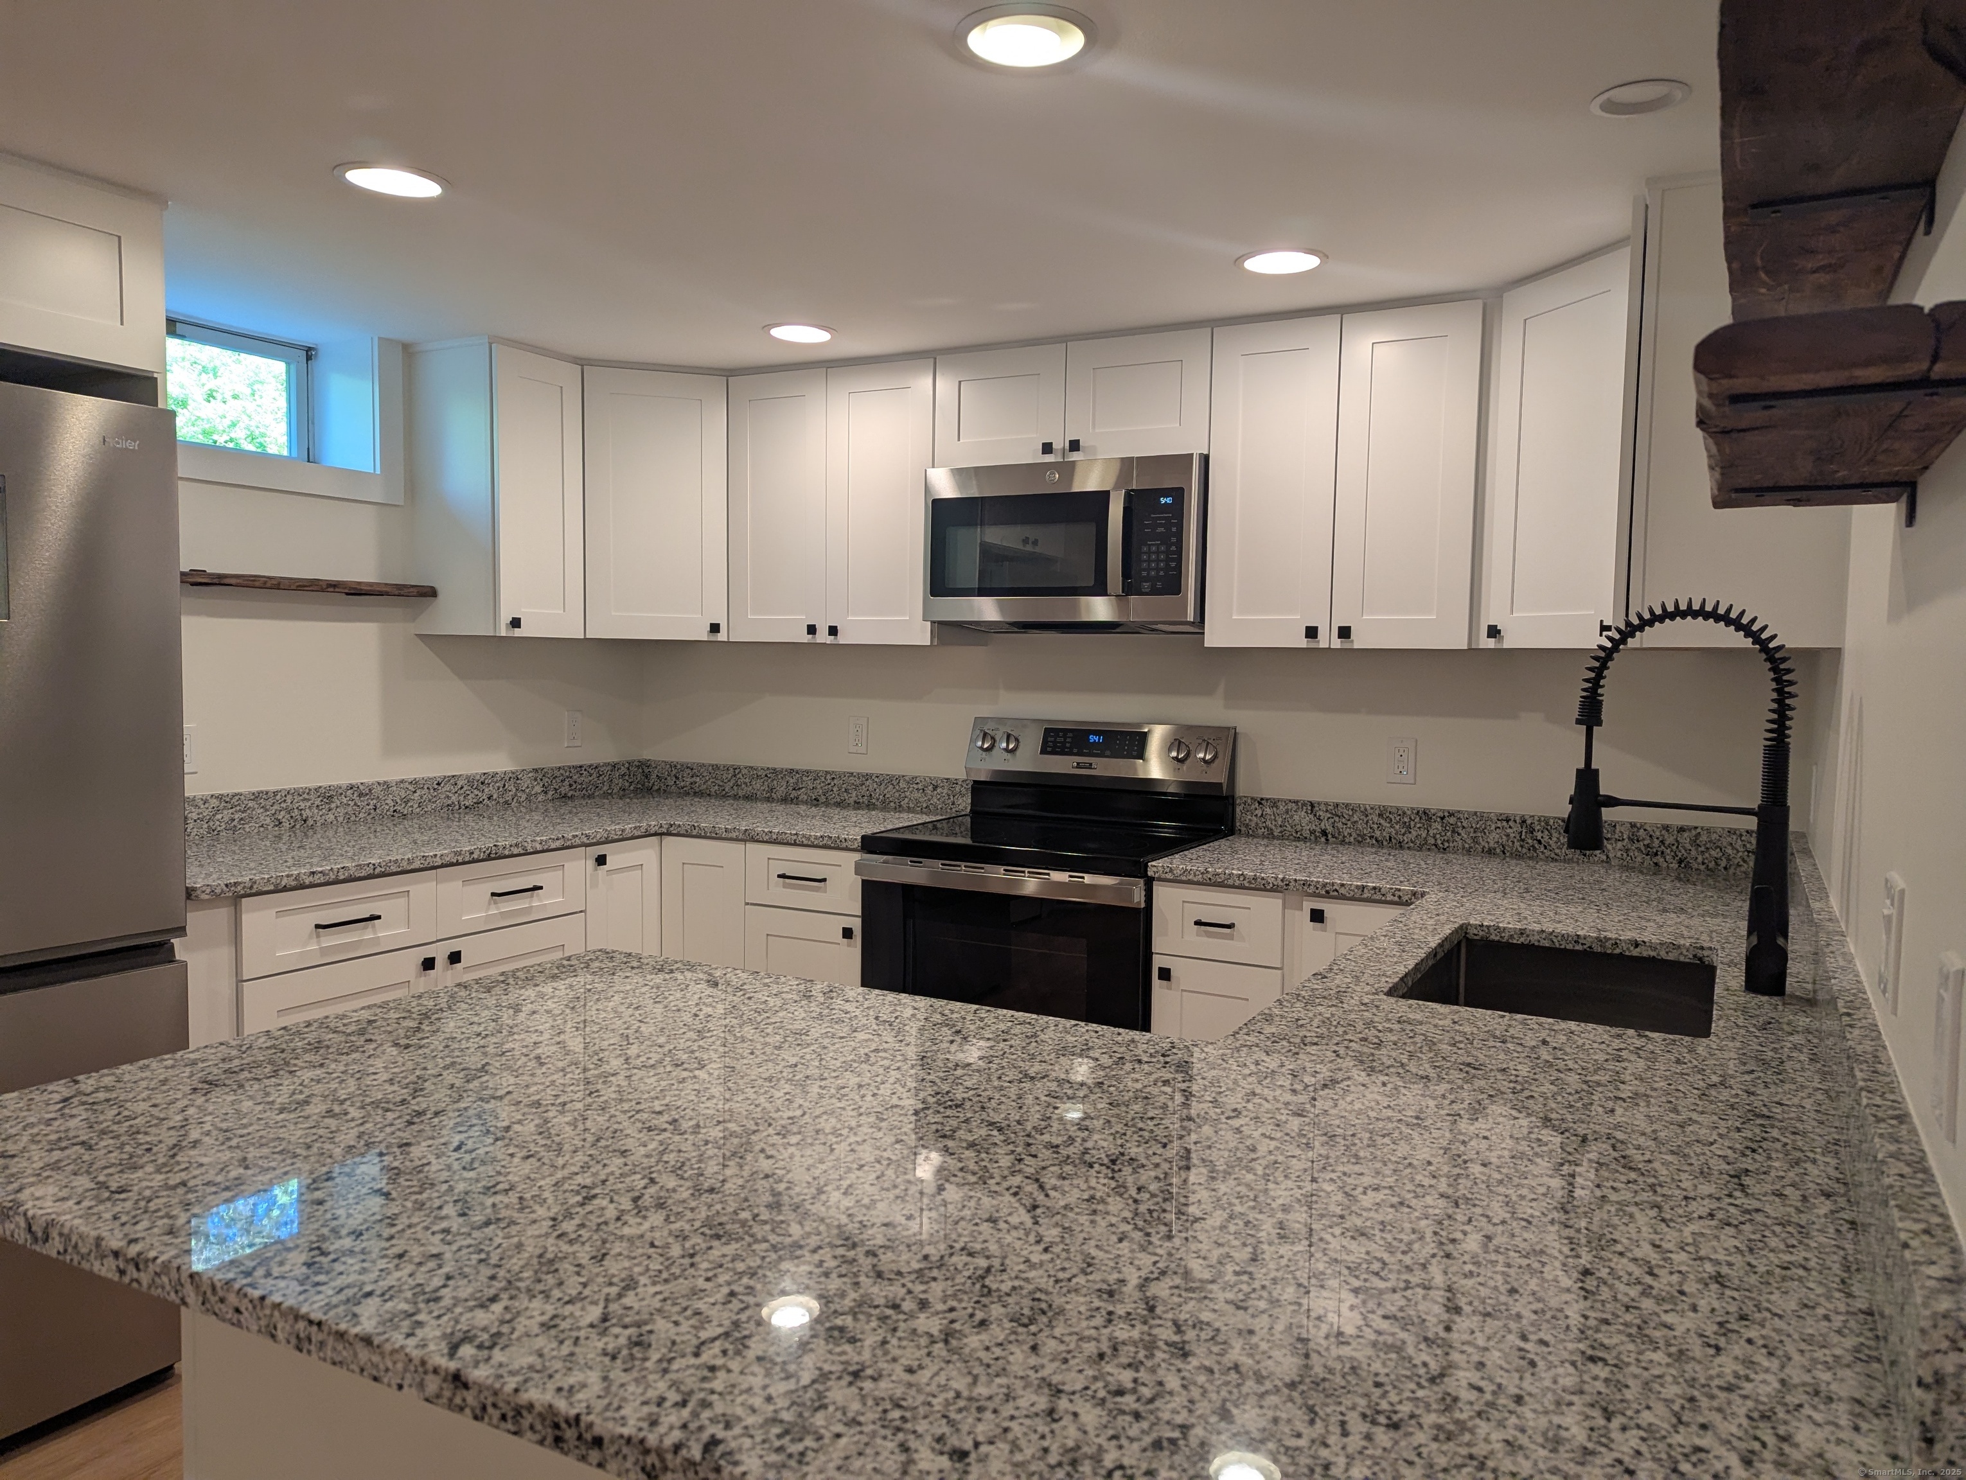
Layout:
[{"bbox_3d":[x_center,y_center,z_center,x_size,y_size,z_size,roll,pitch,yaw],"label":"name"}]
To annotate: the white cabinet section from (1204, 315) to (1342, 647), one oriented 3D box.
[{"bbox_3d":[0.750,-0.603,3.340,0.305,0.758,0.330,3,4,28],"label":"white cabinet section"}]

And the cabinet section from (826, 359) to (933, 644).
[{"bbox_3d":[-0.207,-0.648,3.850,0.342,0.758,0.330,3,4,28],"label":"cabinet section"}]

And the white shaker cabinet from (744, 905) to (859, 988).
[{"bbox_3d":[-0.332,0.725,3.764,0.365,0.607,0.570,3,4,28],"label":"white shaker cabinet"}]

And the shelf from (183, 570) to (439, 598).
[{"bbox_3d":[-1.692,-0.377,3.287,0.125,0.037,0.817,3,4,28],"label":"shelf"}]

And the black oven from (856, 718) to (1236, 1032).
[{"bbox_3d":[0.162,0.564,3.468,0.758,1.199,0.645,3,4,28],"label":"black oven"}]

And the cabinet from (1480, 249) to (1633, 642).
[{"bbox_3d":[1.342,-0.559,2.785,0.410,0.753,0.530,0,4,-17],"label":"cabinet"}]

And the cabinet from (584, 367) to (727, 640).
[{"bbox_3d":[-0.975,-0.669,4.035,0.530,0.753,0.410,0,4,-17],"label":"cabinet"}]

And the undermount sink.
[{"bbox_3d":[0.873,0.482,2.059,0.422,0.230,0.655,3,4,28],"label":"undermount sink"}]

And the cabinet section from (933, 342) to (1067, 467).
[{"bbox_3d":[0.116,-0.865,3.667,0.380,0.293,0.330,3,4,28],"label":"cabinet section"}]

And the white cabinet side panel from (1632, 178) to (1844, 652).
[{"bbox_3d":[1.290,-0.538,2.316,0.300,0.771,0.265,3,4,28],"label":"white cabinet side panel"}]

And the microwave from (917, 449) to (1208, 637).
[{"bbox_3d":[0.255,-0.490,3.515,0.752,0.410,0.380,3,4,28],"label":"microwave"}]

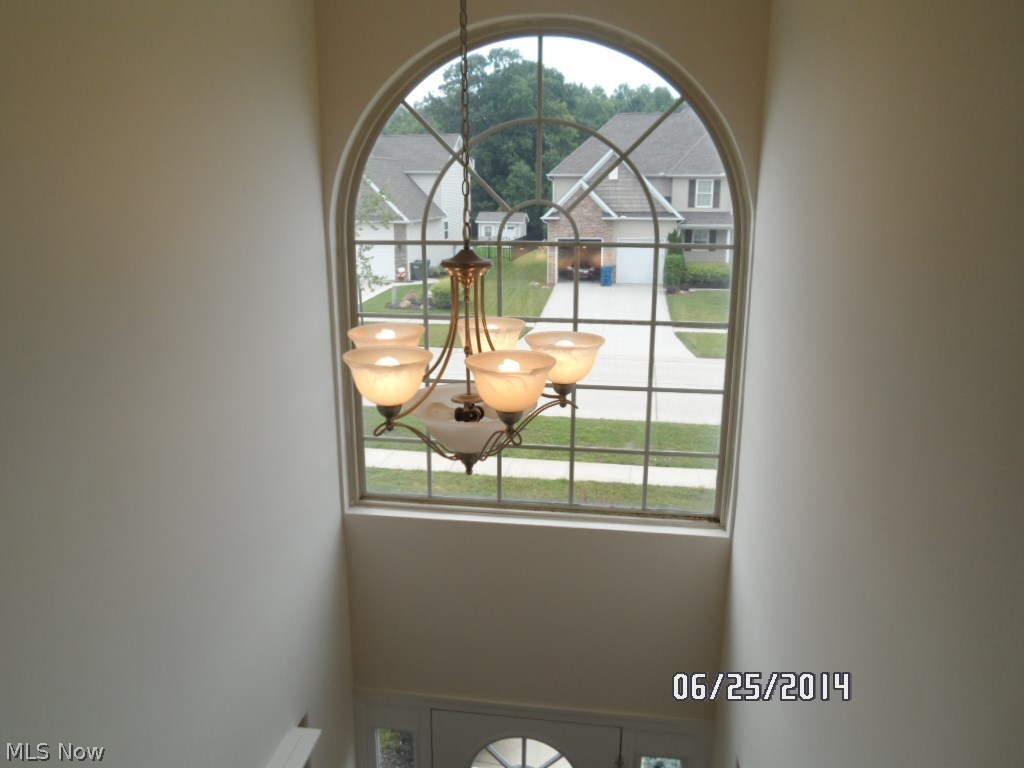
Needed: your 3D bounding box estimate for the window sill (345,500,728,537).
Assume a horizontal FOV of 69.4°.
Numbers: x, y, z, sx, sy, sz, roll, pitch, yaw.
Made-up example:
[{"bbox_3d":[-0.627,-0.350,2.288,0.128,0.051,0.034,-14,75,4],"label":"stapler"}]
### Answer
[{"bbox_3d":[0.092,0.606,3.338,1.720,0.040,0.095,2,14,8],"label":"window sill"}]

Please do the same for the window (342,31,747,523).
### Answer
[{"bbox_3d":[0.108,-0.396,3.117,1.645,2.000,0.045,2,14,8],"label":"window"}]

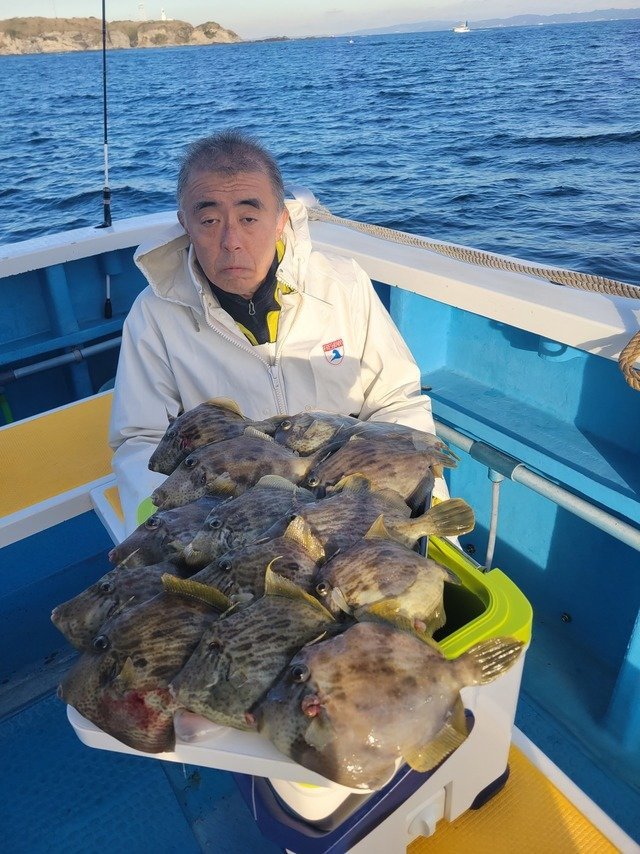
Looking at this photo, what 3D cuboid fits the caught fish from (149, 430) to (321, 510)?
[{"bbox_3d":[-0.107,0.077,0.937,0.265,0.048,0.130,-17,51,-12],"label":"caught fish"}]

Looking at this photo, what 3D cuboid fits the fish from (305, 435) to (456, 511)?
[{"bbox_3d":[0.075,0.076,0.926,0.250,0.048,0.125,-17,51,-11],"label":"fish"}]

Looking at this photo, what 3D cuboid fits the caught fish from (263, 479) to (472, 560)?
[{"bbox_3d":[0.058,0.141,0.839,0.275,0.048,0.135,-11,50,-7],"label":"caught fish"}]

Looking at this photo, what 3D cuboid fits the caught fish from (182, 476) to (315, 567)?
[{"bbox_3d":[-0.070,0.136,0.855,0.240,0.048,0.125,-19,51,-14],"label":"caught fish"}]

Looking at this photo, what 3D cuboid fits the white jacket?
[{"bbox_3d":[-0.083,-0.067,1.174,0.570,0.610,0.450,-3,31,0],"label":"white jacket"}]

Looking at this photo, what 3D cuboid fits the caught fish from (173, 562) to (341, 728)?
[{"bbox_3d":[-0.049,0.262,0.683,0.255,0.050,0.145,-14,47,-10],"label":"caught fish"}]

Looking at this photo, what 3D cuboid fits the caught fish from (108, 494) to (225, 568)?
[{"bbox_3d":[-0.168,0.147,0.846,0.240,0.048,0.125,-22,52,-16],"label":"caught fish"}]

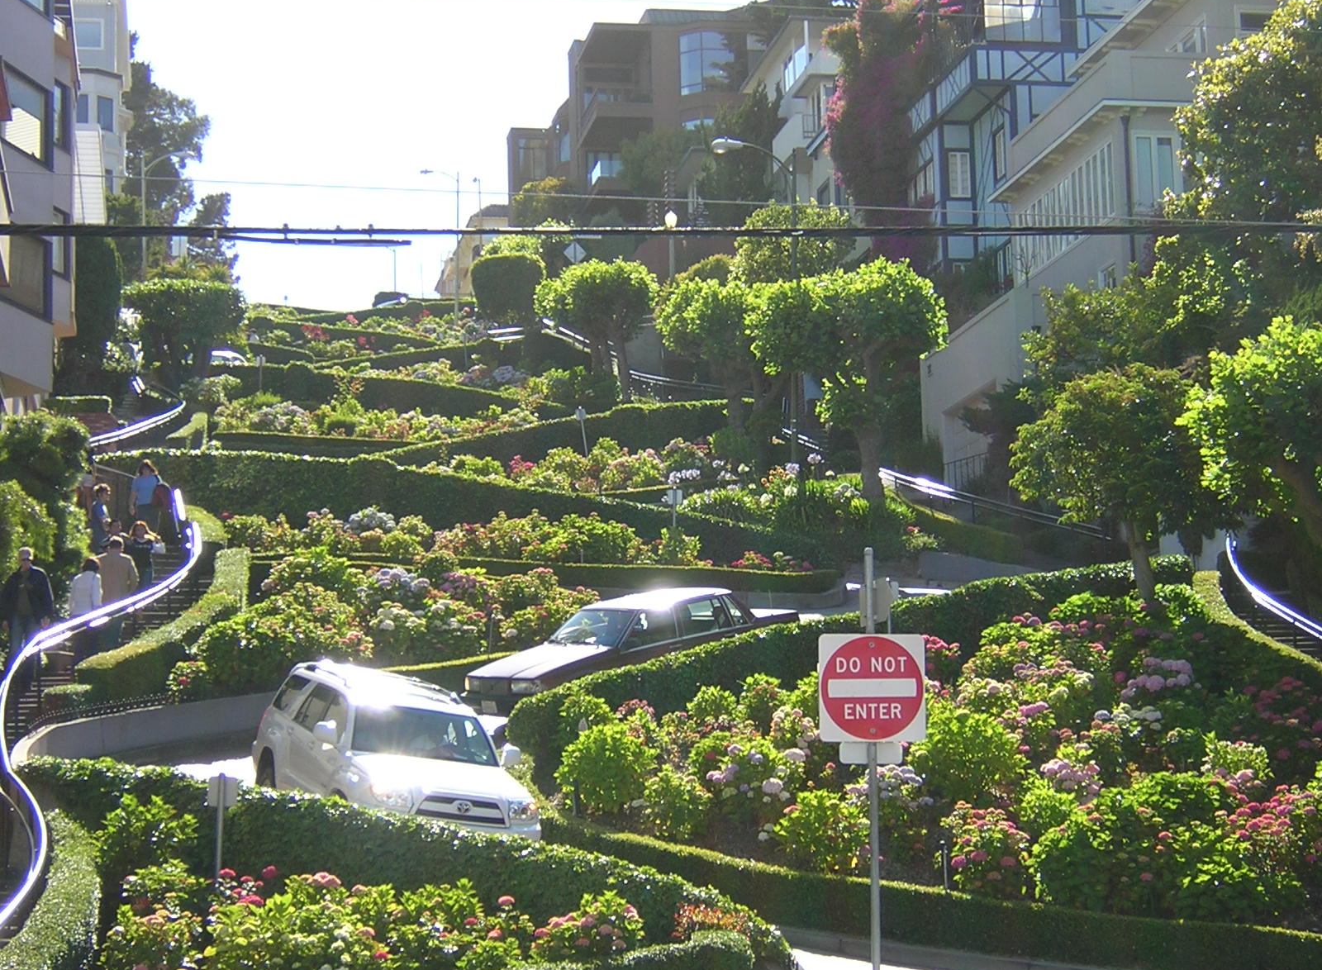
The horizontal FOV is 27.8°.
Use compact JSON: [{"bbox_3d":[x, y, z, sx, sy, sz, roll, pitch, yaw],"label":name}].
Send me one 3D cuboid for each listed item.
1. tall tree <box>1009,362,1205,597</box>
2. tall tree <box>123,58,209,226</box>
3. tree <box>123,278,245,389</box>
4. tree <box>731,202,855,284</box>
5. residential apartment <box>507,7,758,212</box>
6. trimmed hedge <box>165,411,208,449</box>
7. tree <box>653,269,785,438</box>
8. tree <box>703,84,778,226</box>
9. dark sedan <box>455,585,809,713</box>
[{"bbox_3d":[6.981,0.072,41.300,3.100,3.850,2.900,0,-9,-10],"label":"tall tree"},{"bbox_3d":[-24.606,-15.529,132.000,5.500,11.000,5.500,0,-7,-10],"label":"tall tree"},{"bbox_3d":[-15.333,-4.867,86.000,3.800,3.500,3.600,0,-7,-10],"label":"tree"},{"bbox_3d":[4.222,-5.920,83.243,4.200,5.800,4.200,-1,-7,0],"label":"tree"},{"bbox_3d":[-1.055,-16.903,127.000,12.000,11.000,13.000,0,-7,-10],"label":"residential apartment"},{"bbox_3d":[-12.400,-1.393,70.000,1.200,1.100,2.500,0,-7,-10],"label":"trimmed hedge"},{"bbox_3d":[1.616,-3.323,68.000,3.500,4.200,3.300,0,-9,-10],"label":"tree"},{"bbox_3d":[3.196,-11.387,104.023,3.300,8.500,3.300,-1,-7,0],"label":"tree"},{"bbox_3d":[-0.360,2.370,37.000,4.820,1.420,1.770,-9,5,-38],"label":"dark sedan"}]

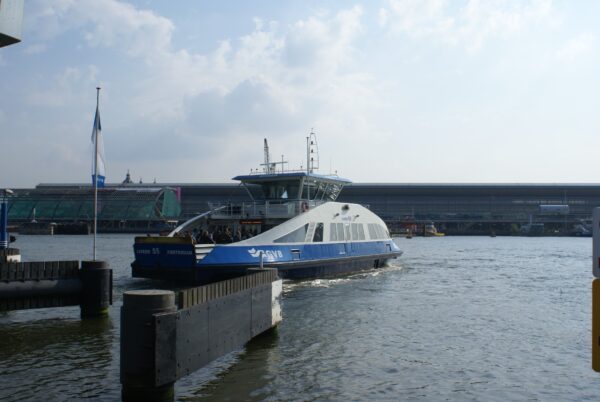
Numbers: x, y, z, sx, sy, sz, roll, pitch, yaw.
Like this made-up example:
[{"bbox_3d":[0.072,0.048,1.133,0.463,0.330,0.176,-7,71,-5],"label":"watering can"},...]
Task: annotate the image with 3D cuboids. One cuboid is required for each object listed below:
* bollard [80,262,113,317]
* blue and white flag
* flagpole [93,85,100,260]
[{"bbox_3d":[-7.820,3.406,25.000,1.120,2.220,1.120,1,-2,-18],"label":"bollard"},{"bbox_3d":[-7.840,-2.090,25.200,0.540,3.230,0.350,1,-2,-18],"label":"blue and white flag"},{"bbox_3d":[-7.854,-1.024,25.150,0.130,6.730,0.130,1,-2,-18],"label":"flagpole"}]

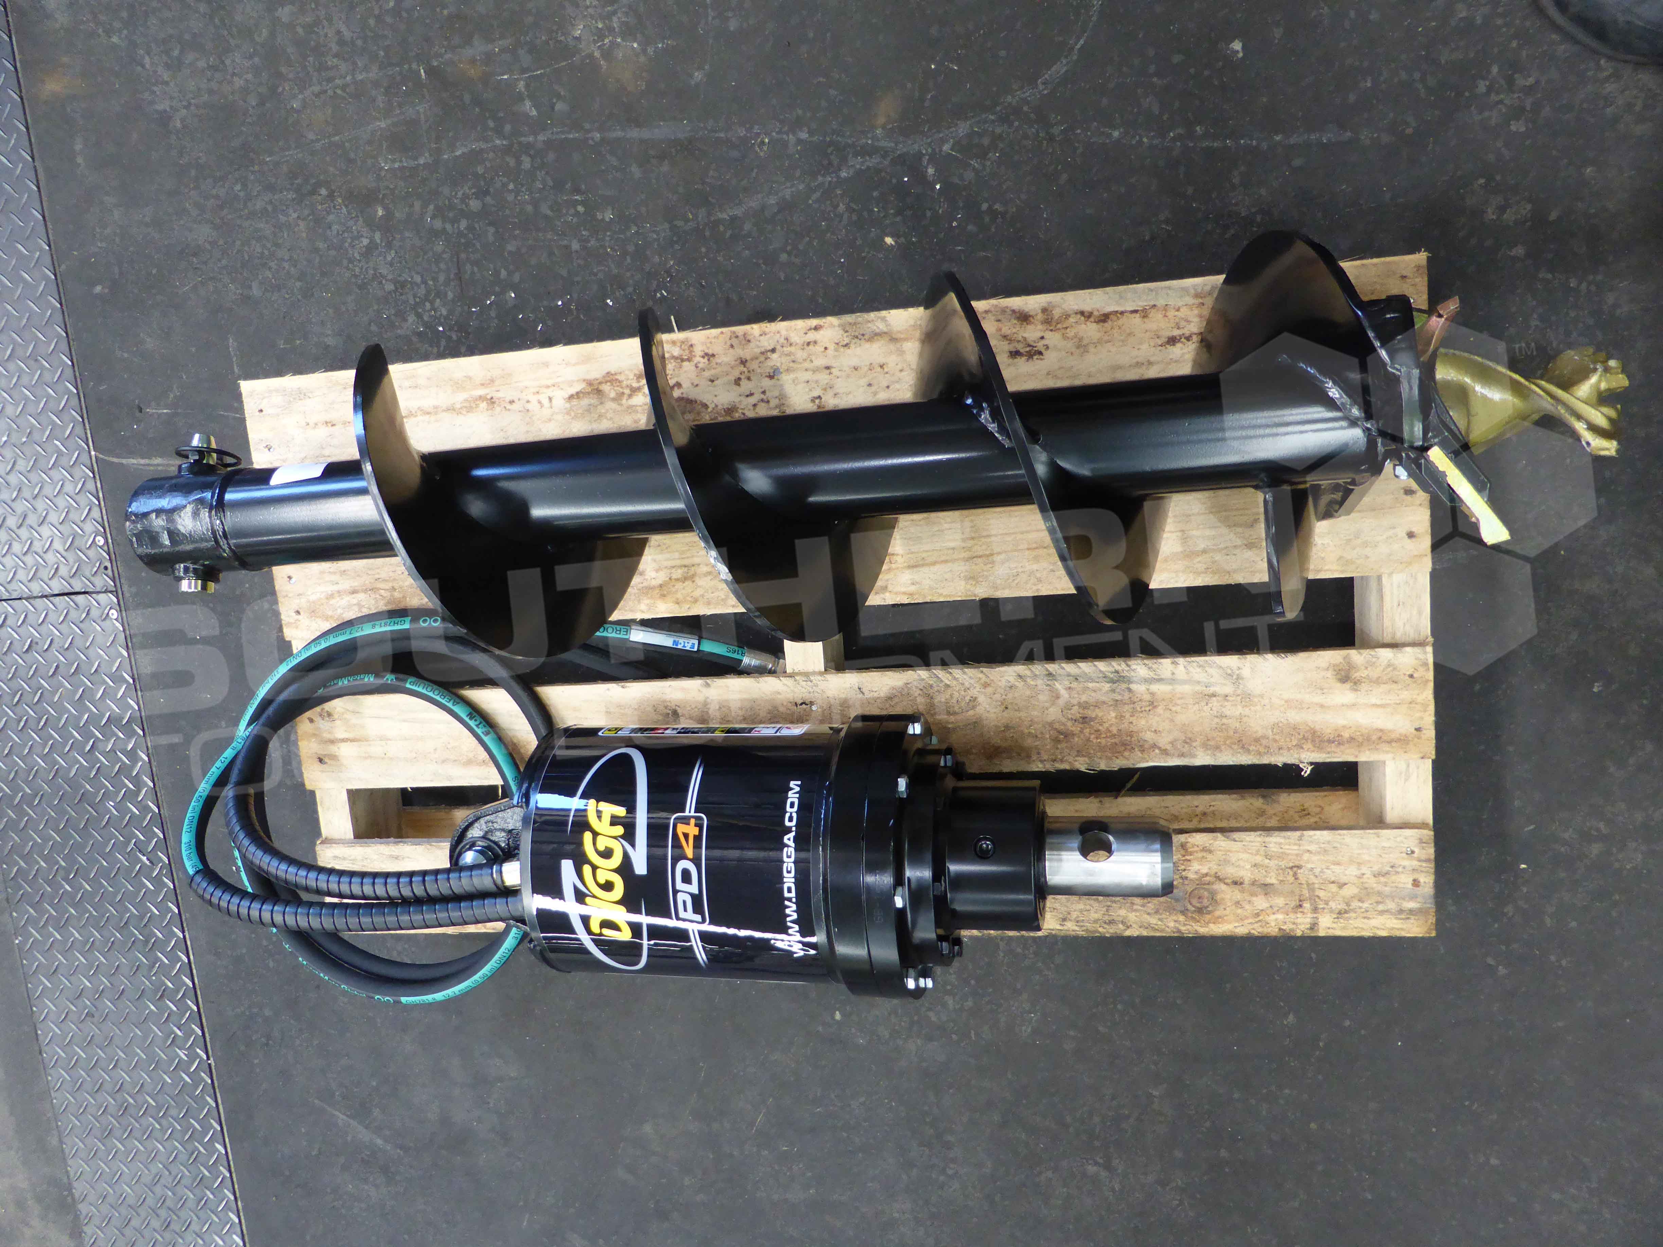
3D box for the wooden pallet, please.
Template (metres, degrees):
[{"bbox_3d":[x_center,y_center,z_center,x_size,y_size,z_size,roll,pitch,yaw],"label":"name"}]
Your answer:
[{"bbox_3d":[-0.015,0.006,1.204,1.105,0.136,0.588,-3,99,12],"label":"wooden pallet"}]

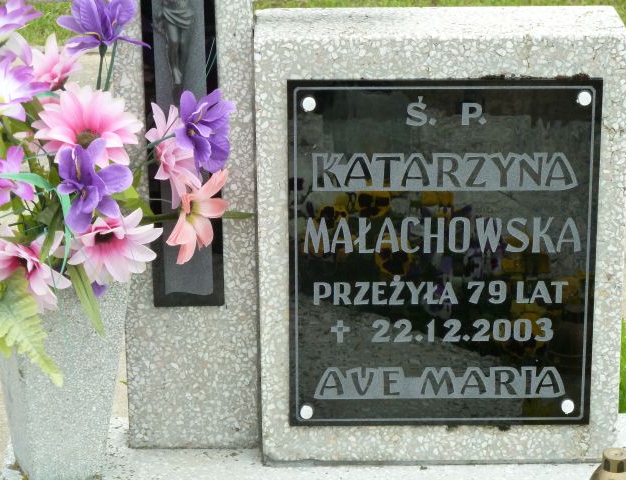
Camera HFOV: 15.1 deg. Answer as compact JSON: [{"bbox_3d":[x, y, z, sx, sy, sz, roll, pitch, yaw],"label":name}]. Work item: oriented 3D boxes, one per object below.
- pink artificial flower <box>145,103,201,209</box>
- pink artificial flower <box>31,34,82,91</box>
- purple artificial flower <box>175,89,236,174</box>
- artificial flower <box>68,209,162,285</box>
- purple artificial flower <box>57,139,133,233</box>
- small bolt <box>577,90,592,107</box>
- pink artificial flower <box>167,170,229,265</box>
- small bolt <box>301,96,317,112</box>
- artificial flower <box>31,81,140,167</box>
[{"bbox_3d":[-0.148,-0.090,2.510,0.045,0.110,0.080,10,22,39],"label":"pink artificial flower"},{"bbox_3d":[-0.267,-0.185,2.466,0.066,0.060,0.060,0,20,0],"label":"pink artificial flower"},{"bbox_3d":[-0.113,-0.114,2.480,0.070,0.090,0.058,-19,19,-42],"label":"purple artificial flower"},{"bbox_3d":[-0.208,0.007,2.481,0.100,0.088,0.055,-8,21,-21],"label":"artificial flower"},{"bbox_3d":[-0.225,-0.056,2.442,0.082,0.100,0.065,-2,5,-5],"label":"purple artificial flower"},{"bbox_3d":[0.289,-0.150,2.517,0.015,0.015,0.006,0,20,0],"label":"small bolt"},{"bbox_3d":[-0.123,-0.025,2.512,0.052,0.100,0.068,19,27,42],"label":"pink artificial flower"},{"bbox_3d":[-0.004,-0.144,2.519,0.015,0.015,0.006,0,20,0],"label":"small bolt"},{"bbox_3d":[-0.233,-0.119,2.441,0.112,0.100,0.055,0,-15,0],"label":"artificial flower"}]

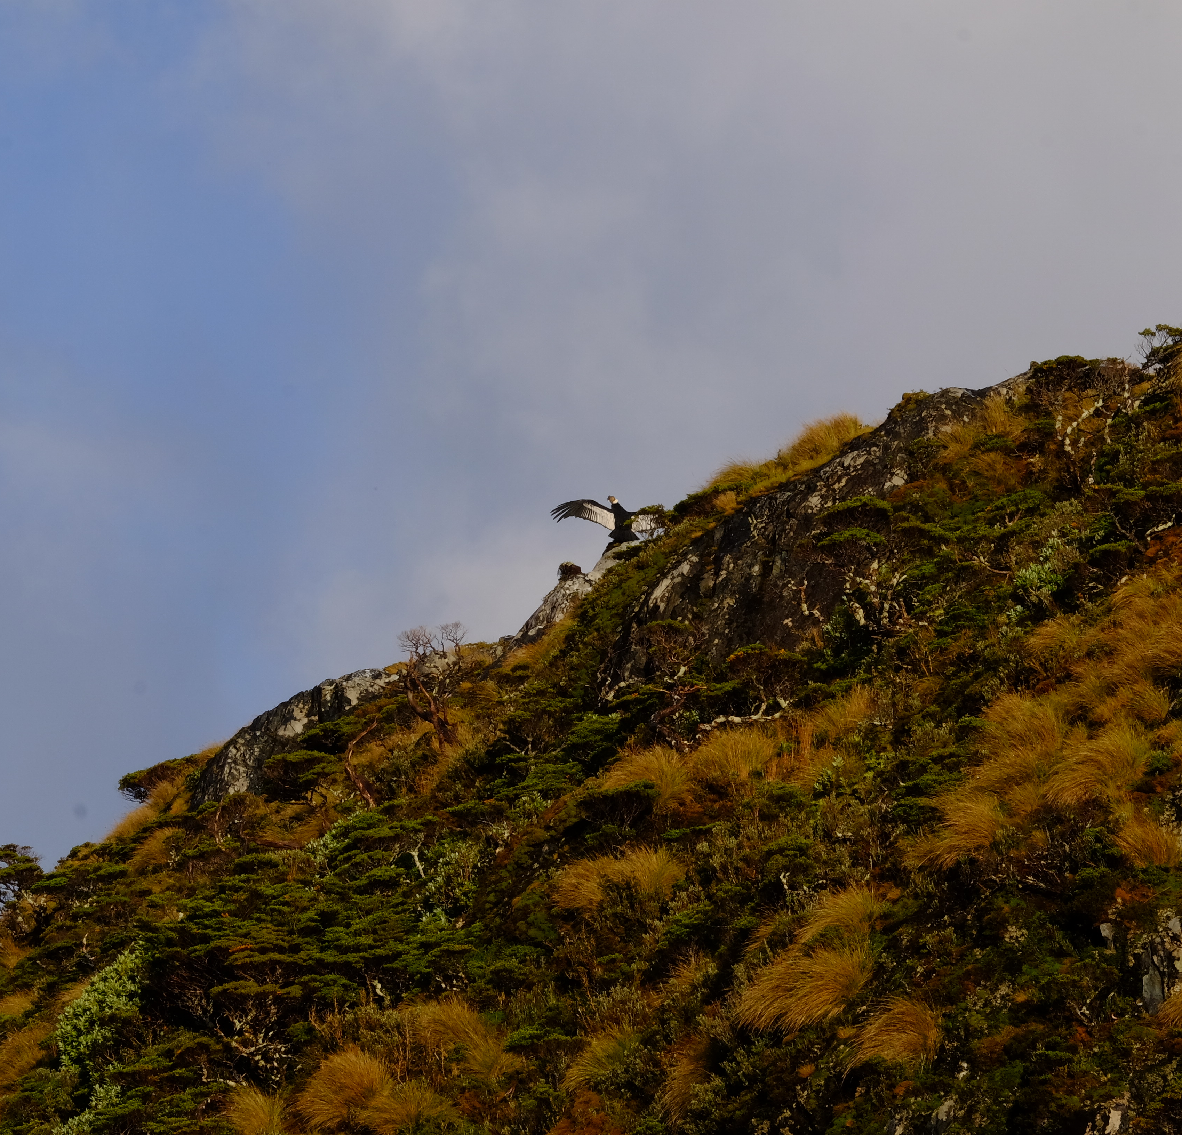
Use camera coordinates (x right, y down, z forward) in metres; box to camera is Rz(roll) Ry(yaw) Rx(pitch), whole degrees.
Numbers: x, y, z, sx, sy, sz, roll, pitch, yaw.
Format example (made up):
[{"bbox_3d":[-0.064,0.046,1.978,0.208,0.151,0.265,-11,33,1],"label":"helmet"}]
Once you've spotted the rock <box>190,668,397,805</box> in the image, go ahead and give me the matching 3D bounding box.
[{"bbox_3d":[-5.523,3.115,184.500,3.800,2.400,2.700,0,-12,0],"label":"rock"}]

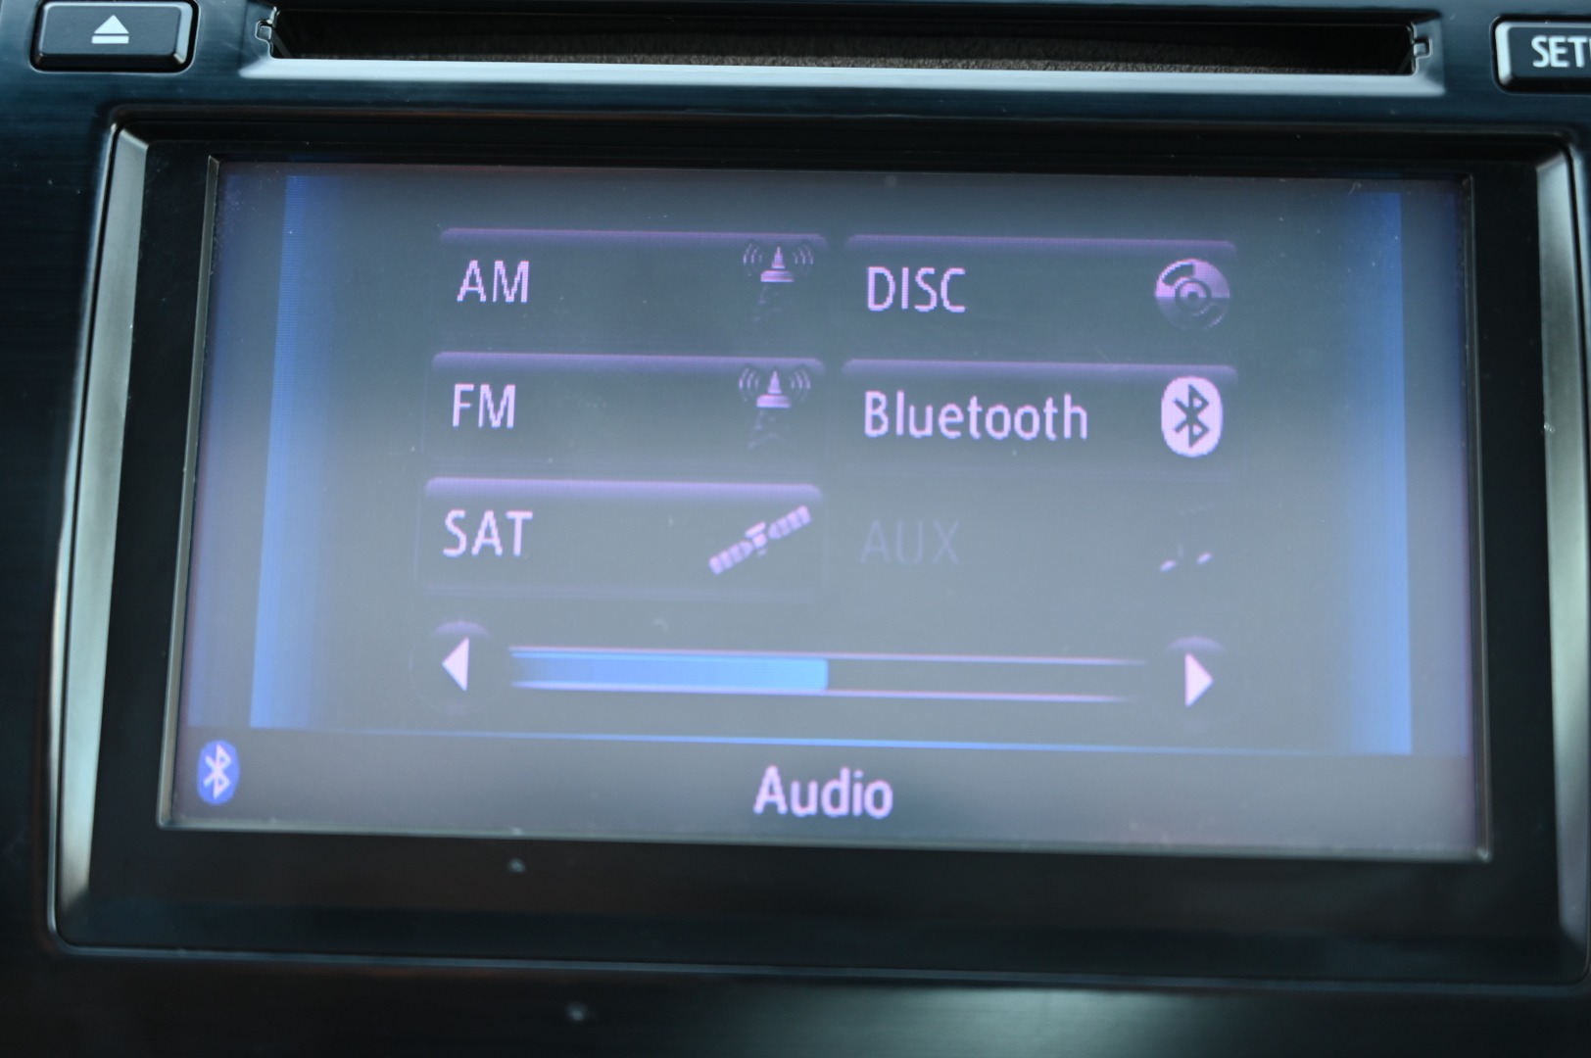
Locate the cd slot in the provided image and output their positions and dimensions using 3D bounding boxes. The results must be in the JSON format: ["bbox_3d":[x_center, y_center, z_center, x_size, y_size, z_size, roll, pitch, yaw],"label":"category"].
[{"bbox_3d":[0.005,-0.053,0.275,0.126,0.006,0.010,1,-10,2],"label":"cd slot"}]

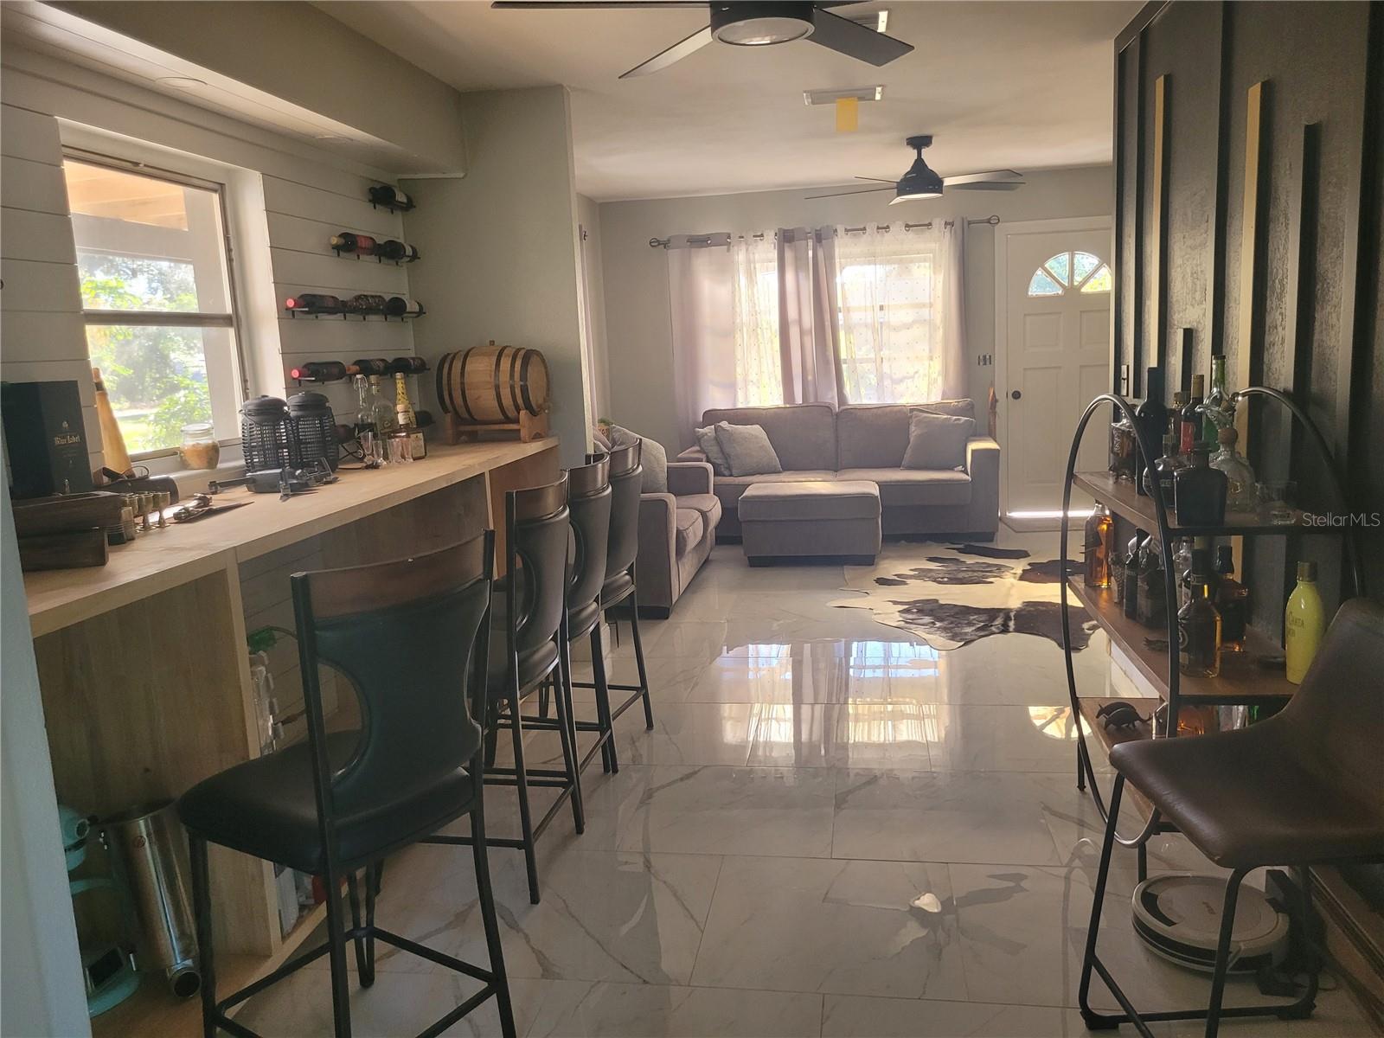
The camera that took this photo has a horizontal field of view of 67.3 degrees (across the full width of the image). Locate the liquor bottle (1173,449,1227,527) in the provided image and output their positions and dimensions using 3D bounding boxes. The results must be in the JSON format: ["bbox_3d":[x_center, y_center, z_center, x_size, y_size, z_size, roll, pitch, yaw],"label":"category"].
[{"bbox_3d":[1.134,-0.077,2.314,0.115,0.174,0.085,1,10,21],"label":"liquor bottle"}]

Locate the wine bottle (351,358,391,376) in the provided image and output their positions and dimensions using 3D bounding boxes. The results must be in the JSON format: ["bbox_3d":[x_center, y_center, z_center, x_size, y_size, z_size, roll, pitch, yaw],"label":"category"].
[{"bbox_3d":[-1.303,-0.603,4.167,0.075,0.075,0.295,-1,10,9],"label":"wine bottle"}]

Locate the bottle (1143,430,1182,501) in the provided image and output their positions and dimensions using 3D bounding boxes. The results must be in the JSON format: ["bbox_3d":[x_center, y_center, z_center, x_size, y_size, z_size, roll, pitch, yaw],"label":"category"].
[{"bbox_3d":[1.147,-0.120,2.501,0.115,0.178,0.090,5,12,38],"label":"bottle"}]

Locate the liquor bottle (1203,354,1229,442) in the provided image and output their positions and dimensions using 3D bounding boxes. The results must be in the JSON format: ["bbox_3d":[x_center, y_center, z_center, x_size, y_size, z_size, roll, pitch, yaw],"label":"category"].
[{"bbox_3d":[1.416,-0.261,2.779,0.074,0.338,0.074,-3,9,-2],"label":"liquor bottle"}]

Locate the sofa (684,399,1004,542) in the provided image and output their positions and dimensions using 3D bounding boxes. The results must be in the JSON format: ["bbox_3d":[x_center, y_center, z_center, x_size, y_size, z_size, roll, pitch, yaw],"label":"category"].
[{"bbox_3d":[1.010,-0.338,7.376,2.170,0.900,0.880,-1,10,9],"label":"sofa"}]

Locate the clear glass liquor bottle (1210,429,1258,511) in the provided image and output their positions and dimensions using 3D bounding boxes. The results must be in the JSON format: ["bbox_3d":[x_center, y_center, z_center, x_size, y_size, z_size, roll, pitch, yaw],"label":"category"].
[{"bbox_3d":[1.254,-0.123,2.408,0.105,0.192,0.090,1,10,21],"label":"clear glass liquor bottle"}]

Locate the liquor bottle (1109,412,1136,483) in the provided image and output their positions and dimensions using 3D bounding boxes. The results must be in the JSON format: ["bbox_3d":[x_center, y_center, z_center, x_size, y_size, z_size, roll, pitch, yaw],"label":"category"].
[{"bbox_3d":[1.236,-0.207,2.984,0.080,0.196,0.080,-7,10,-22],"label":"liquor bottle"}]

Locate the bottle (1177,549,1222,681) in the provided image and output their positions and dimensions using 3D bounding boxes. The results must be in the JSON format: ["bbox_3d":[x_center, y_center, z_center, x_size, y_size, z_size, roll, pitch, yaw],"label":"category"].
[{"bbox_3d":[1.127,0.205,2.295,0.090,0.278,0.092,-2,9,3],"label":"bottle"}]

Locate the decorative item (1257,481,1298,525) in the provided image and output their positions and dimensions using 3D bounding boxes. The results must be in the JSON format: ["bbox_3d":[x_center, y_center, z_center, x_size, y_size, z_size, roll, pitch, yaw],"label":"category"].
[{"bbox_3d":[1.294,-0.038,2.300,0.088,0.085,0.088,-1,10,9],"label":"decorative item"}]

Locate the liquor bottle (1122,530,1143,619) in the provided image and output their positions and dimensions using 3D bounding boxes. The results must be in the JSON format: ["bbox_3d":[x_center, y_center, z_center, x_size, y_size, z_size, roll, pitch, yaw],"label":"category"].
[{"bbox_3d":[1.183,0.151,2.794,0.060,0.217,0.060,-3,9,-2],"label":"liquor bottle"}]

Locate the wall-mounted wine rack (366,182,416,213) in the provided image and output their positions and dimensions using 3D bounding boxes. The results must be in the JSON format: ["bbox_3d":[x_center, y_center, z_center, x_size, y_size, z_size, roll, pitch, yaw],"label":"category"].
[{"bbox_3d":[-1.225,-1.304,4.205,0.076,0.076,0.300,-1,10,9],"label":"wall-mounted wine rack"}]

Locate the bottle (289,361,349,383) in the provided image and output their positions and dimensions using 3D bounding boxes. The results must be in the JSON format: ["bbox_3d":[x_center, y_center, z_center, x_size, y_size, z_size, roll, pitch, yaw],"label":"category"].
[{"bbox_3d":[-1.365,-0.533,3.785,0.075,0.075,0.297,-1,10,9],"label":"bottle"}]

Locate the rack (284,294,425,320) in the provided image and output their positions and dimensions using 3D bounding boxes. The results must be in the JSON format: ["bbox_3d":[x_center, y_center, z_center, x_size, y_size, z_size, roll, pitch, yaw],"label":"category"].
[{"bbox_3d":[-1.326,-0.828,4.100,0.105,0.098,1.130,-1,10,9],"label":"rack"}]

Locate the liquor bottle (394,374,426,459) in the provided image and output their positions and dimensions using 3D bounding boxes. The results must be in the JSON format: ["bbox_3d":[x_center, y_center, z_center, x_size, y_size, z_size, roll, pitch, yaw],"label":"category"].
[{"bbox_3d":[-1.179,-0.422,4.245,0.095,0.328,0.095,-8,11,-27],"label":"liquor bottle"}]

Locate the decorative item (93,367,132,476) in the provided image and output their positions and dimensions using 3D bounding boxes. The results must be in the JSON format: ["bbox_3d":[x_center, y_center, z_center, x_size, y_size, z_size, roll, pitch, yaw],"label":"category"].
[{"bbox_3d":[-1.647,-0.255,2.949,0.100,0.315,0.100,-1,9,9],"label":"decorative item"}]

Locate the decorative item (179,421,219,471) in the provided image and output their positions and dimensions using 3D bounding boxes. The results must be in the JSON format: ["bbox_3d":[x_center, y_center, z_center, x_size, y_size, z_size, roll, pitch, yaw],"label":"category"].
[{"bbox_3d":[-1.490,-0.220,3.133,0.105,0.132,0.105,-1,10,9],"label":"decorative item"}]

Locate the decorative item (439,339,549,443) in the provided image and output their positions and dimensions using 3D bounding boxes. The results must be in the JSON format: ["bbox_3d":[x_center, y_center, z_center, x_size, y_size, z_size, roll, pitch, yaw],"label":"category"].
[{"bbox_3d":[-0.813,-0.537,4.380,0.420,0.420,0.310,0,10,18],"label":"decorative item"}]

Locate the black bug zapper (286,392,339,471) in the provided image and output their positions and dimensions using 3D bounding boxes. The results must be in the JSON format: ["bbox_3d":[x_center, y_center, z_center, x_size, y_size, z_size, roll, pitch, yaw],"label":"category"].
[{"bbox_3d":[-1.288,-0.288,3.475,0.175,0.276,0.175,-6,10,-20],"label":"black bug zapper"}]

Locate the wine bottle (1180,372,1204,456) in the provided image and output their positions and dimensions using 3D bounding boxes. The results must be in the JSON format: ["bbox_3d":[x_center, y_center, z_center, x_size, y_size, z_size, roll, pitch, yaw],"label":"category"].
[{"bbox_3d":[1.417,-0.260,2.946,0.070,0.296,0.070,-1,10,9],"label":"wine bottle"}]

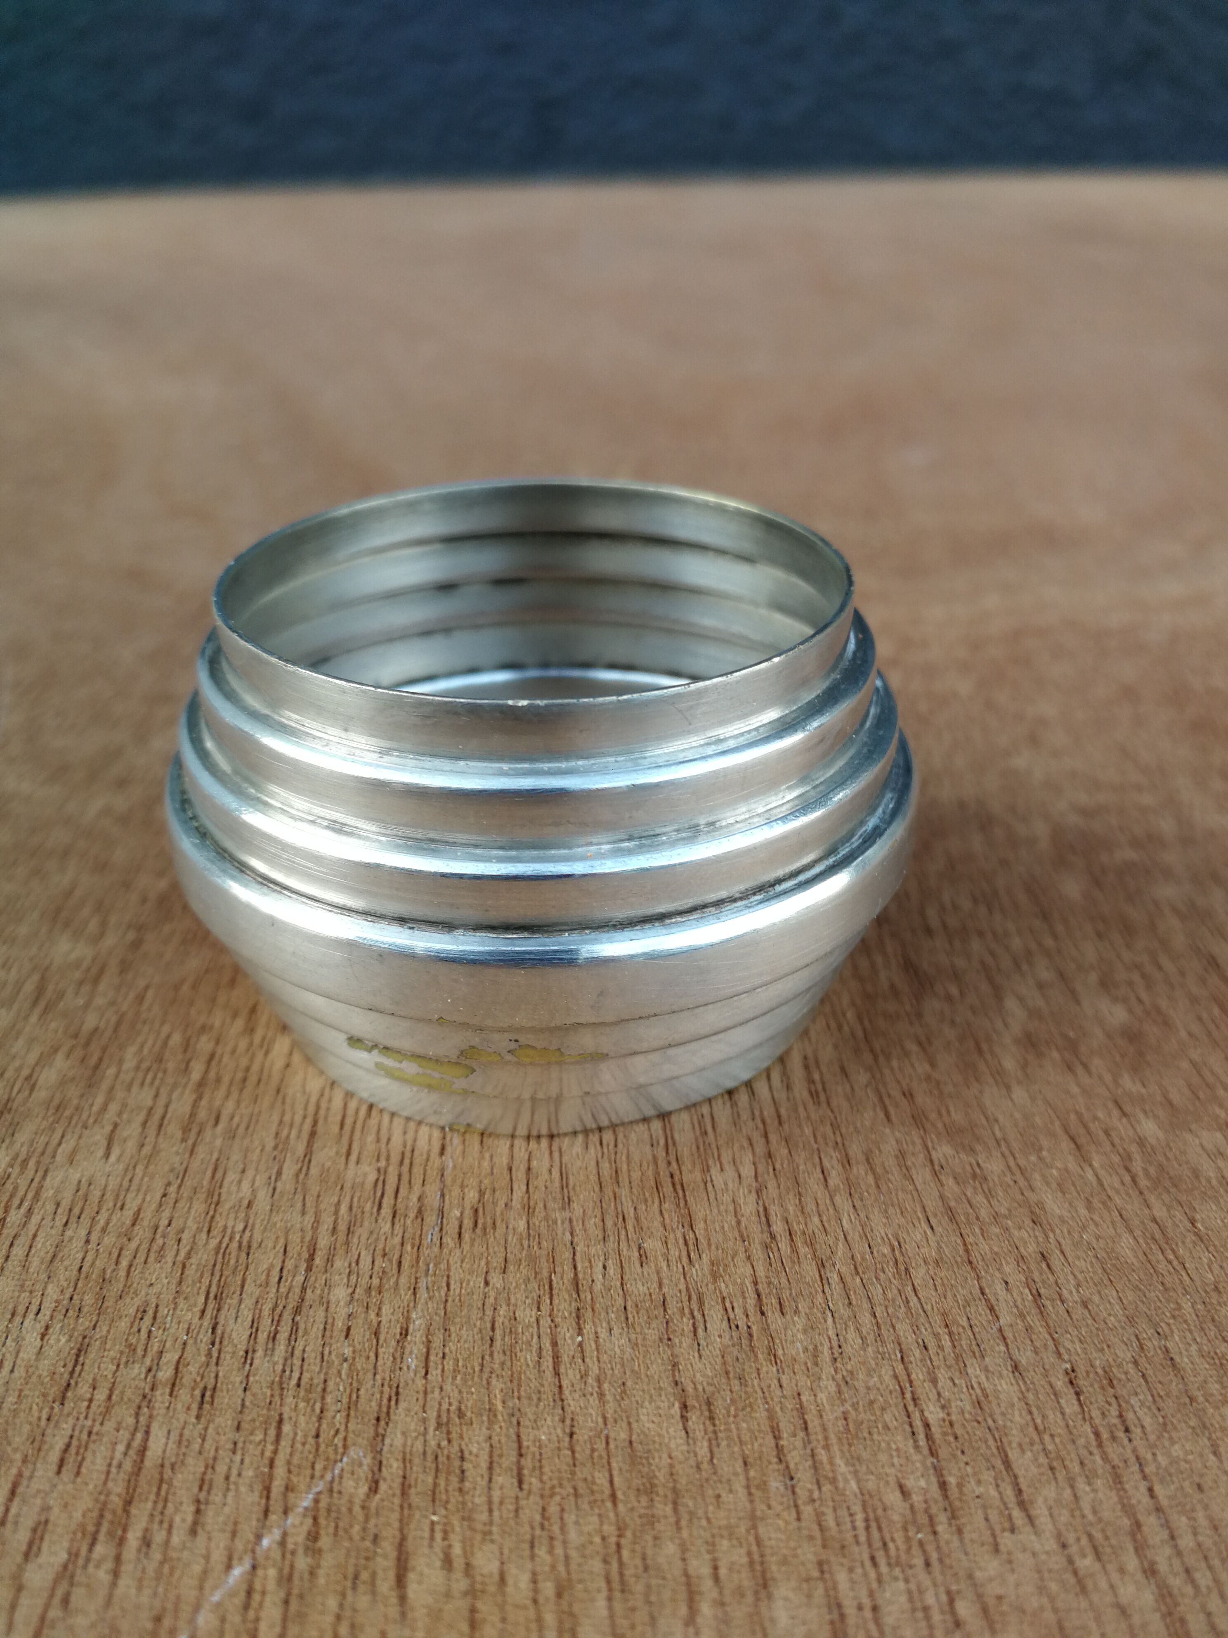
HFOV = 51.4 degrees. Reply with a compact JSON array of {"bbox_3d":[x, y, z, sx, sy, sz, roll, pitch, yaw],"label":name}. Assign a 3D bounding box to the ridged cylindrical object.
[{"bbox_3d":[-0.006,-0.005,0.123,0.070,0.040,0.070,0,31,0],"label":"ridged cylindrical object"}]

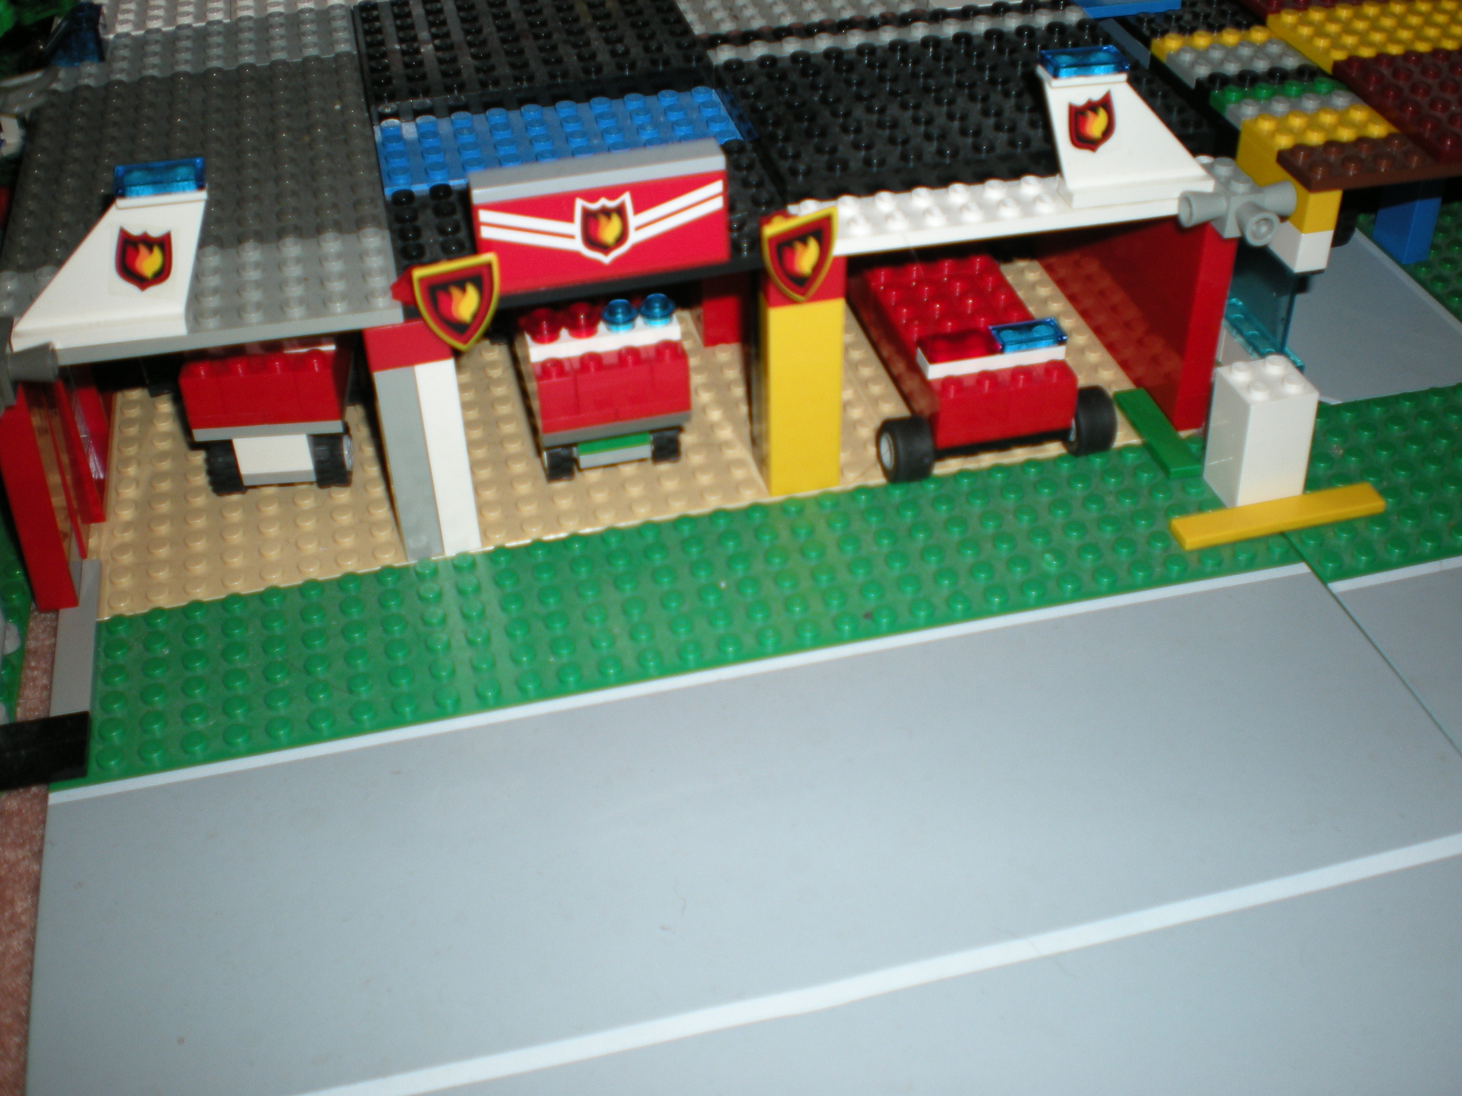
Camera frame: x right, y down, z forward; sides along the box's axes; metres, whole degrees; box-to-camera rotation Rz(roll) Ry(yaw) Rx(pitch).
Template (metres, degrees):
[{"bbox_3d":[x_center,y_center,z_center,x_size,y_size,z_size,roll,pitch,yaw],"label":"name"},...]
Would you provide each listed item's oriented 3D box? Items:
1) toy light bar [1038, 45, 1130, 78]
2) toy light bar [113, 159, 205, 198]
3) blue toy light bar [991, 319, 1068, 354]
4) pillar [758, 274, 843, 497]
[{"bbox_3d":[0.069,-0.095,0.313,0.016,0.003,0.008,-8,39,-8],"label":"toy light bar"},{"bbox_3d":[-0.100,-0.065,0.282,0.016,0.003,0.008,-9,39,-8],"label":"toy light bar"},{"bbox_3d":[0.065,-0.046,0.352,0.016,0.003,0.008,-10,40,-10],"label":"blue toy light bar"},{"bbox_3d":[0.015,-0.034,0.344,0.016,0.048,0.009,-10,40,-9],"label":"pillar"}]

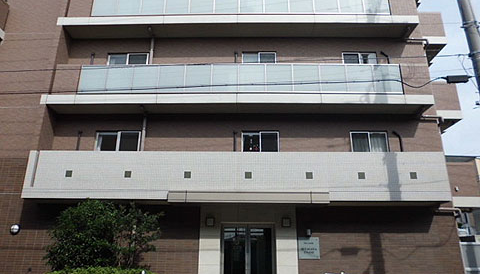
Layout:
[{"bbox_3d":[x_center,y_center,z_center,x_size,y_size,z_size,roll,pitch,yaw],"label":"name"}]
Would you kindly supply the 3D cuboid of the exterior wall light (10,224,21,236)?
[{"bbox_3d":[-6.581,2.720,10.567,0.240,0.270,0.140,0,-19,2],"label":"exterior wall light"}]

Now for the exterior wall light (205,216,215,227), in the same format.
[{"bbox_3d":[-0.876,2.489,10.532,0.260,0.270,0.120,0,-19,2],"label":"exterior wall light"}]

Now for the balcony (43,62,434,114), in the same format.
[{"bbox_3d":[-0.138,-1.514,11.628,12.030,1.400,0.870,0,-19,2],"label":"balcony"}]

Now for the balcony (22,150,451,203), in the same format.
[{"bbox_3d":[-0.163,1.237,10.665,12.030,1.430,0.890,0,-19,2],"label":"balcony"}]

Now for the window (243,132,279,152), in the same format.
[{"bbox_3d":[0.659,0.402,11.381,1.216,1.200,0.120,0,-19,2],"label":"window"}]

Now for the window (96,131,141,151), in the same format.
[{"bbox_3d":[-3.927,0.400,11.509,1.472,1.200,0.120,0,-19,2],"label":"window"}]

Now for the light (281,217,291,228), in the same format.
[{"bbox_3d":[1.342,2.492,10.470,0.260,0.270,0.120,0,-19,2],"label":"light"}]

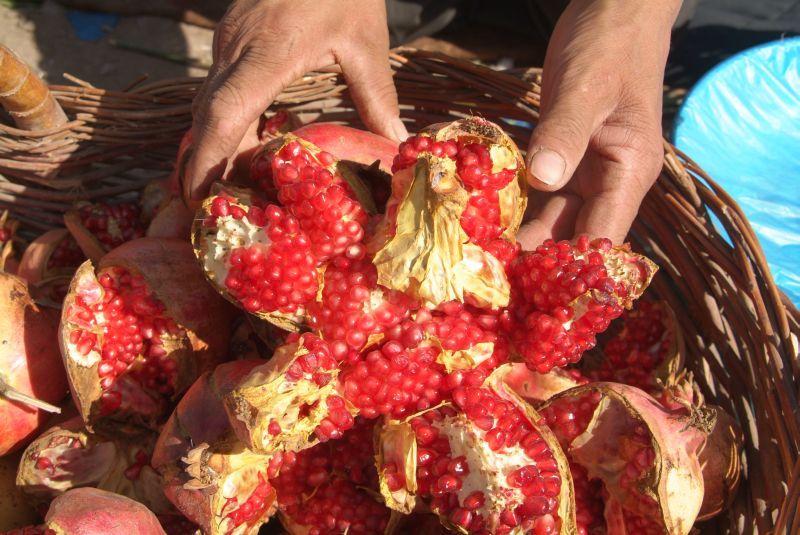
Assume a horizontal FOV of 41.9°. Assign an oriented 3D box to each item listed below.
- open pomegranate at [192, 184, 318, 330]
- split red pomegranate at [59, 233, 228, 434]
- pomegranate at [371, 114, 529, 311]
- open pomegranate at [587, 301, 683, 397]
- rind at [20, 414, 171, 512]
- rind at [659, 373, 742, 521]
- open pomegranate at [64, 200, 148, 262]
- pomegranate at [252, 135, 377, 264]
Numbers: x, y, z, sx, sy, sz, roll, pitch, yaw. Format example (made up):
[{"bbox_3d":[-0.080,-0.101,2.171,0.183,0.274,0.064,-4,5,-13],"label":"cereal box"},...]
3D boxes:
[{"bbox_3d":[-0.073,-0.005,0.505,0.056,0.058,0.052,9,48,8],"label":"open pomegranate"},{"bbox_3d":[-0.134,0.036,0.555,0.088,0.082,0.085,17,49,15],"label":"split red pomegranate"},{"bbox_3d":[0.023,-0.026,0.495,0.070,0.078,0.068,0,47,0],"label":"pomegranate"},{"bbox_3d":[0.130,0.045,0.600,0.066,0.062,0.064,24,51,20],"label":"open pomegranate"},{"bbox_3d":[-0.157,0.102,0.540,0.078,0.042,0.055,0,47,0],"label":"rind"},{"bbox_3d":[0.153,0.093,0.545,0.060,0.062,0.055,18,50,16],"label":"rind"},{"bbox_3d":[-0.180,-0.018,0.645,0.063,0.058,0.060,0,47,0],"label":"open pomegranate"},{"bbox_3d":[-0.042,-0.034,0.505,0.060,0.056,0.052,0,47,0],"label":"pomegranate"}]

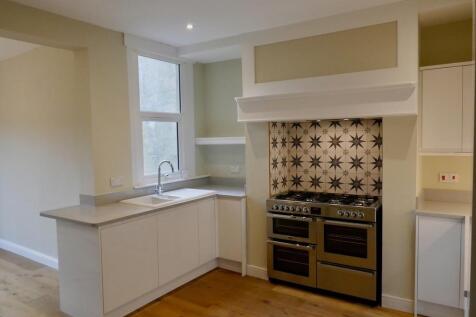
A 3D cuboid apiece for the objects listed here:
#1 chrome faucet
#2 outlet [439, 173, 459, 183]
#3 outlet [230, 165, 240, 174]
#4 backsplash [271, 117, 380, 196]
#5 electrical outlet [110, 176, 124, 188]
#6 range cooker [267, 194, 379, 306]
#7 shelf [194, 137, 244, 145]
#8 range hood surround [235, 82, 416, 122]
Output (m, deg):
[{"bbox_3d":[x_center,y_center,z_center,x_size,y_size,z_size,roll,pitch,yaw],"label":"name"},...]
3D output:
[{"bbox_3d":[-0.807,0.218,3.700,0.242,0.381,0.111,1,3,32],"label":"chrome faucet"},{"bbox_3d":[1.989,0.185,3.111,0.147,0.087,0.012,1,3,32],"label":"outlet"},{"bbox_3d":[-0.037,0.140,4.385,0.141,0.087,0.012,1,3,32],"label":"outlet"},{"bbox_3d":[0.921,-0.003,3.352,1.078,0.810,0.490,1,3,32],"label":"backsplash"},{"bbox_3d":[-1.215,0.235,3.355,0.012,0.087,0.151,1,3,32],"label":"electrical outlet"},{"bbox_3d":[0.873,0.849,3.267,1.012,0.911,0.624,1,3,32],"label":"range cooker"},{"bbox_3d":[-0.089,-0.224,4.253,0.957,0.079,0.267,1,3,32],"label":"shelf"},{"bbox_3d":[0.717,-0.489,3.056,1.658,0.255,0.179,1,3,32],"label":"range hood surround"}]

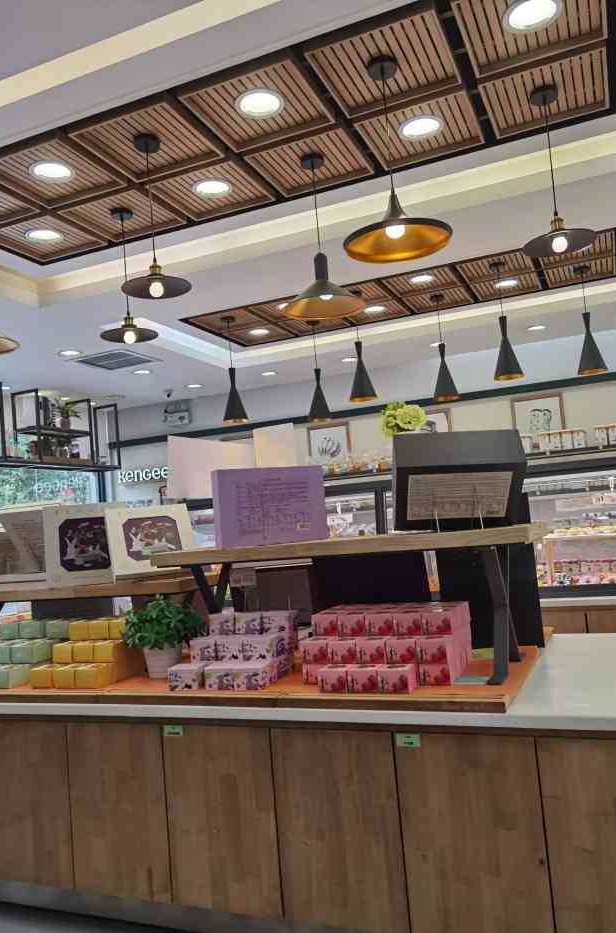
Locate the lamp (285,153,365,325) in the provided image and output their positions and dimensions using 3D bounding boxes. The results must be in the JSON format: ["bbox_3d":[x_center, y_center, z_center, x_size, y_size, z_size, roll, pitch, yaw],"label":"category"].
[{"bbox_3d":[0.045,-1.060,3.284,0.367,0.724,0.367,-4,-5,0],"label":"lamp"}]

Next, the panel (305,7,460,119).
[{"bbox_3d":[0.277,-1.430,2.584,0.447,0.050,0.447,-6,-5,22],"label":"panel"}]

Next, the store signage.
[{"bbox_3d":[-1.655,0.055,7.300,0.605,0.158,0.040,-7,-6,22],"label":"store signage"}]

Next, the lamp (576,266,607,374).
[{"bbox_3d":[1.848,-0.975,4.812,0.184,0.707,0.184,-6,-5,22],"label":"lamp"}]

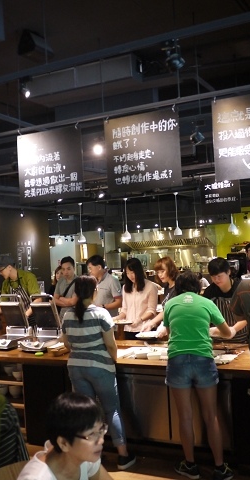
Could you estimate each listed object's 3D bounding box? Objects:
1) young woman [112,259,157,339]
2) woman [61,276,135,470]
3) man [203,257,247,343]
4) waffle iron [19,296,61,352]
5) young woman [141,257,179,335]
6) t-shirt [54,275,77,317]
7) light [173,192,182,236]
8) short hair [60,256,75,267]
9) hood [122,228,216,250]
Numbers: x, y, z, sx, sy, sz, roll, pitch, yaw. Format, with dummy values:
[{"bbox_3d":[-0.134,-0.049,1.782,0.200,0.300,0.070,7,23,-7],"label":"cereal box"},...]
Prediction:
[{"bbox_3d":[0.126,0.977,5.293,0.460,1.560,0.420,-4,-1,27],"label":"young woman"},{"bbox_3d":[-0.234,1.063,4.241,0.470,1.550,0.340,-4,-3,32],"label":"woman"},{"bbox_3d":[0.988,0.933,4.793,0.500,1.540,0.520,-4,-1,27],"label":"man"},{"bbox_3d":[-0.782,0.793,4.857,0.280,0.480,0.400,-4,-1,26],"label":"waffle iron"},{"bbox_3d":[0.444,1.002,5.566,0.460,1.640,0.460,-1,-3,-41],"label":"young woman"},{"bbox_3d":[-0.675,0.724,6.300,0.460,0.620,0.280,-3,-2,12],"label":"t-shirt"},{"bbox_3d":[0.832,-0.404,8.200,0.120,0.700,0.120,-3,-2,0],"label":"light"},{"bbox_3d":[-0.672,0.251,6.050,0.180,0.140,0.200,-3,-1,-12],"label":"short hair"},{"bbox_3d":[0.867,-0.030,10.186,1.700,0.420,0.800,-4,-1,26],"label":"hood"}]

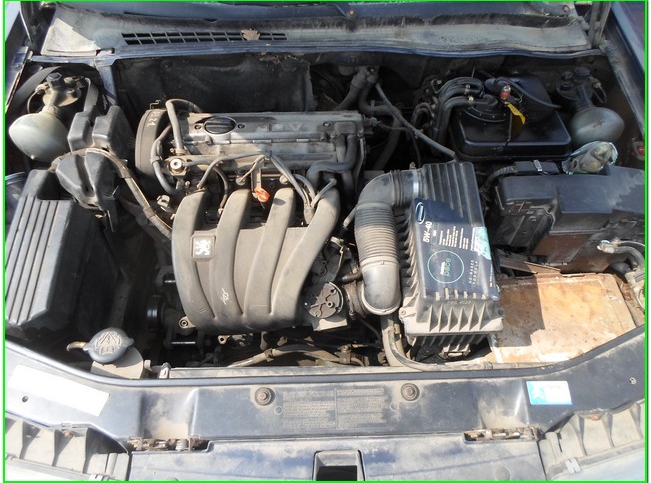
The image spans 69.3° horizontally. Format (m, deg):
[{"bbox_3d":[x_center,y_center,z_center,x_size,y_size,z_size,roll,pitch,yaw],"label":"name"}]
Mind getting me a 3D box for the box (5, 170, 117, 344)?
[{"bbox_3d":[-0.560,0.034,0.944,0.170,0.170,0.330,0,57,0],"label":"box"}]

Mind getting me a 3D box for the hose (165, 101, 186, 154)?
[{"bbox_3d":[-0.310,-0.231,0.973,0.040,0.065,0.095,0,57,0],"label":"hose"}]

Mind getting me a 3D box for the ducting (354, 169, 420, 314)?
[{"bbox_3d":[0.115,-0.003,0.908,0.120,0.135,0.270,0,57,0],"label":"ducting"}]

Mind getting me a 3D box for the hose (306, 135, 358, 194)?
[{"bbox_3d":[0.015,-0.161,0.963,0.105,0.080,0.120,0,57,0],"label":"hose"}]

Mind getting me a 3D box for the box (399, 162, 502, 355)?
[{"bbox_3d":[0.222,0.022,0.921,0.172,0.190,0.330,3,57,2],"label":"box"}]

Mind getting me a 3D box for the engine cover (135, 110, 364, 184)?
[{"bbox_3d":[-0.157,-0.206,1.022,0.455,0.125,0.180,0,49,0],"label":"engine cover"}]

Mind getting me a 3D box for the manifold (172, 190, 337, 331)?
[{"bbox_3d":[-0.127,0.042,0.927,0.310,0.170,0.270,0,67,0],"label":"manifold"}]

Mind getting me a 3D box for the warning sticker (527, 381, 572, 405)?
[{"bbox_3d":[0.357,0.240,0.750,0.072,0.002,0.036,0,57,0],"label":"warning sticker"}]

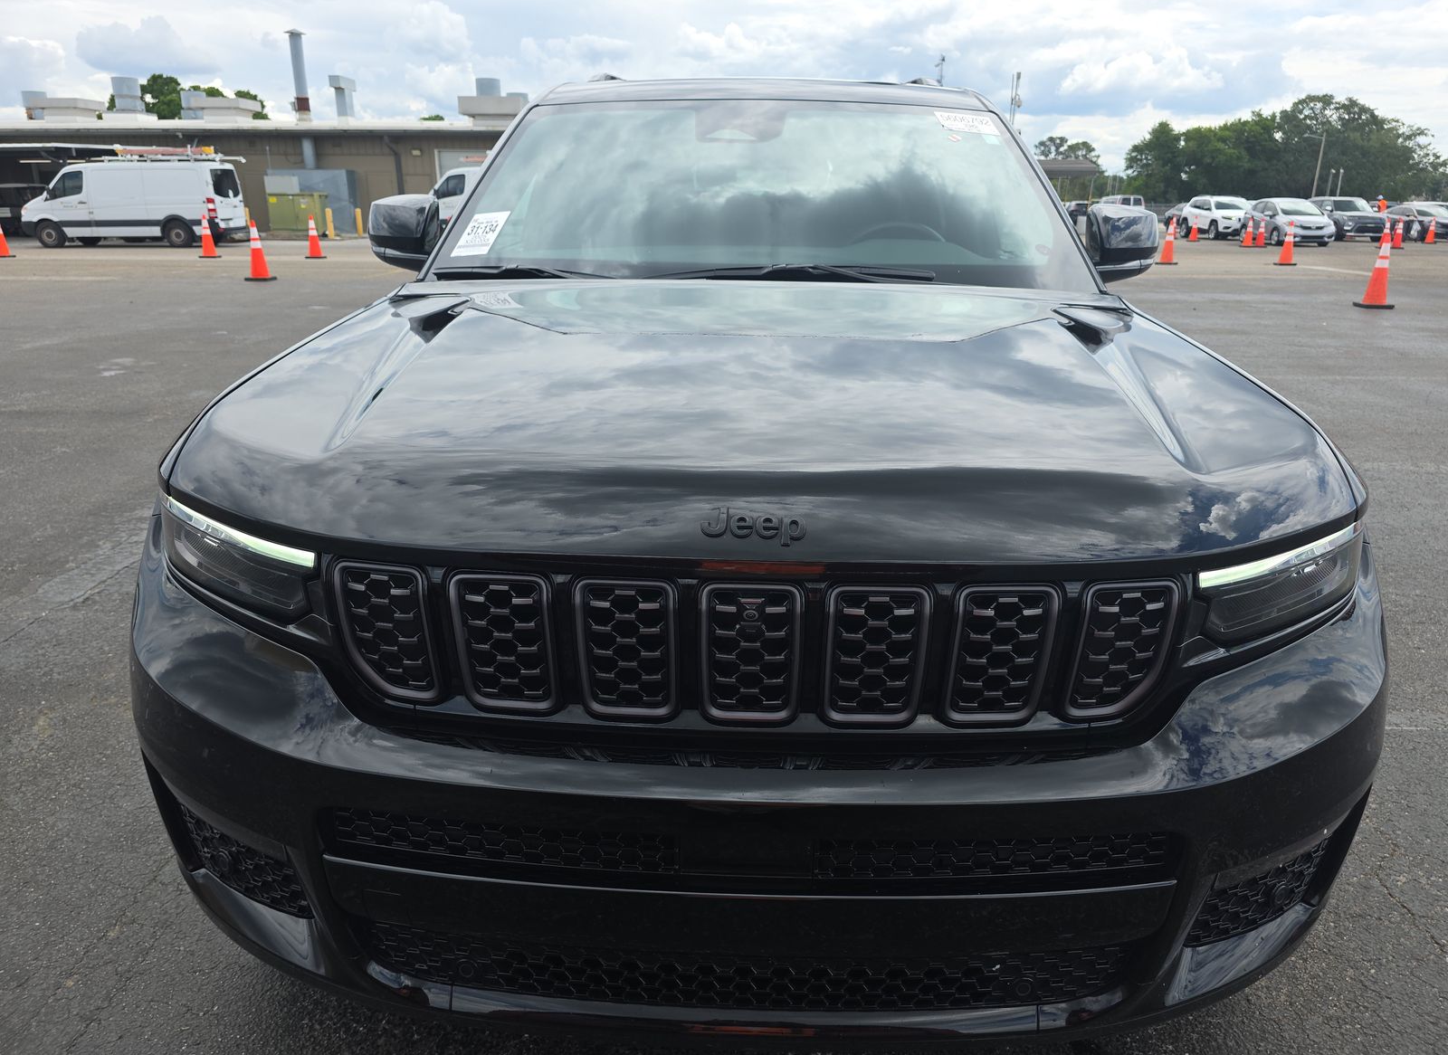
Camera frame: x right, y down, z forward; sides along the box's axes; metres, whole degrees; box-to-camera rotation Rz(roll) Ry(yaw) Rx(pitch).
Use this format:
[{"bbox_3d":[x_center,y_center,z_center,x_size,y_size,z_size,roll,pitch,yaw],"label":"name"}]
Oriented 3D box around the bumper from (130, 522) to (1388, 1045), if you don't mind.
[{"bbox_3d":[0.035,0.346,1.401,1.960,0.620,0.530,1,19,2],"label":"bumper"}]

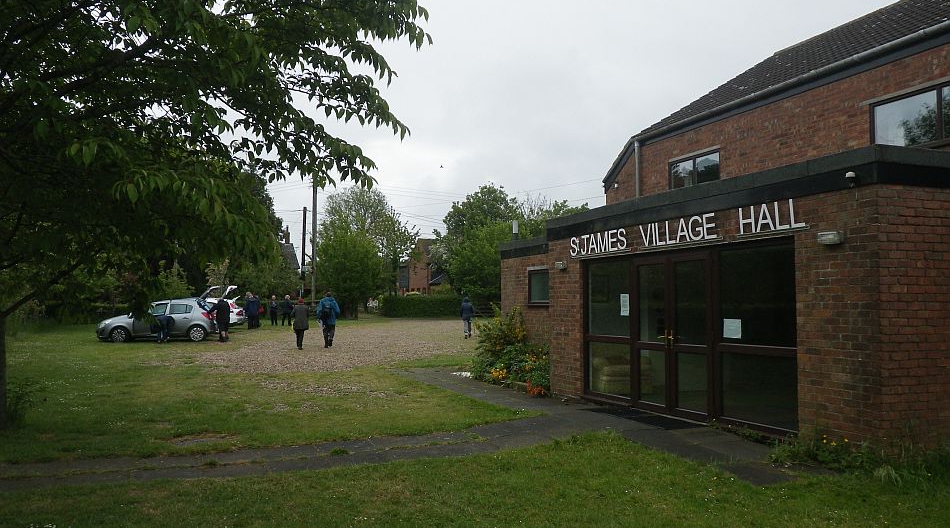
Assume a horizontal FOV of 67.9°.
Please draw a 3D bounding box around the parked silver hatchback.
[{"bbox_3d":[-10.740,1.900,24.450,4.000,1.490,1.750,0,-4,-5],"label":"parked silver hatchback"}]

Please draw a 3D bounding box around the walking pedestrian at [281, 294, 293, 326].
[{"bbox_3d":[-10.050,2.492,37.800,0.450,1.650,0.500,2,-4,-30],"label":"walking pedestrian"}]

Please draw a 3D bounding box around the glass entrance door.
[{"bbox_3d":[2.455,0.902,8.900,0.080,2.030,1.500,1,-4,-23],"label":"glass entrance door"}]

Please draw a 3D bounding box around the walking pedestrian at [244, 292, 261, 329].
[{"bbox_3d":[-10.286,2.173,32.600,0.550,1.720,0.420,1,-3,-14],"label":"walking pedestrian"}]

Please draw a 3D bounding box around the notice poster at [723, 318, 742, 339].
[{"bbox_3d":[2.881,0.726,7.880,0.006,0.210,0.290,1,-4,-23],"label":"notice poster"}]

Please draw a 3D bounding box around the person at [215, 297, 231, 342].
[{"bbox_3d":[-8.522,1.890,23.800,0.550,1.500,0.550,-2,-4,24],"label":"person"}]

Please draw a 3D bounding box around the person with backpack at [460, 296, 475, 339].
[{"bbox_3d":[-0.287,2.067,27.000,0.520,1.630,0.420,0,-3,-2],"label":"person with backpack"}]

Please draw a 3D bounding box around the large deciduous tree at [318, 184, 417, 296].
[{"bbox_3d":[-8.378,-0.993,56.000,7.800,10.400,7.500,0,-3,0],"label":"large deciduous tree"}]

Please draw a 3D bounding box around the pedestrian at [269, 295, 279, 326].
[{"bbox_3d":[-10.801,2.492,37.800,0.480,1.620,0.360,1,-3,-11],"label":"pedestrian"}]

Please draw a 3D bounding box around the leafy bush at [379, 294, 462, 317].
[{"bbox_3d":[-3.473,2.902,48.500,6.000,1.600,1.300,0,-3,0],"label":"leafy bush"}]

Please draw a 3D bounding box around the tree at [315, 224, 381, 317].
[{"bbox_3d":[-8.453,0.404,47.500,4.500,6.500,4.400,0,-3,0],"label":"tree"}]

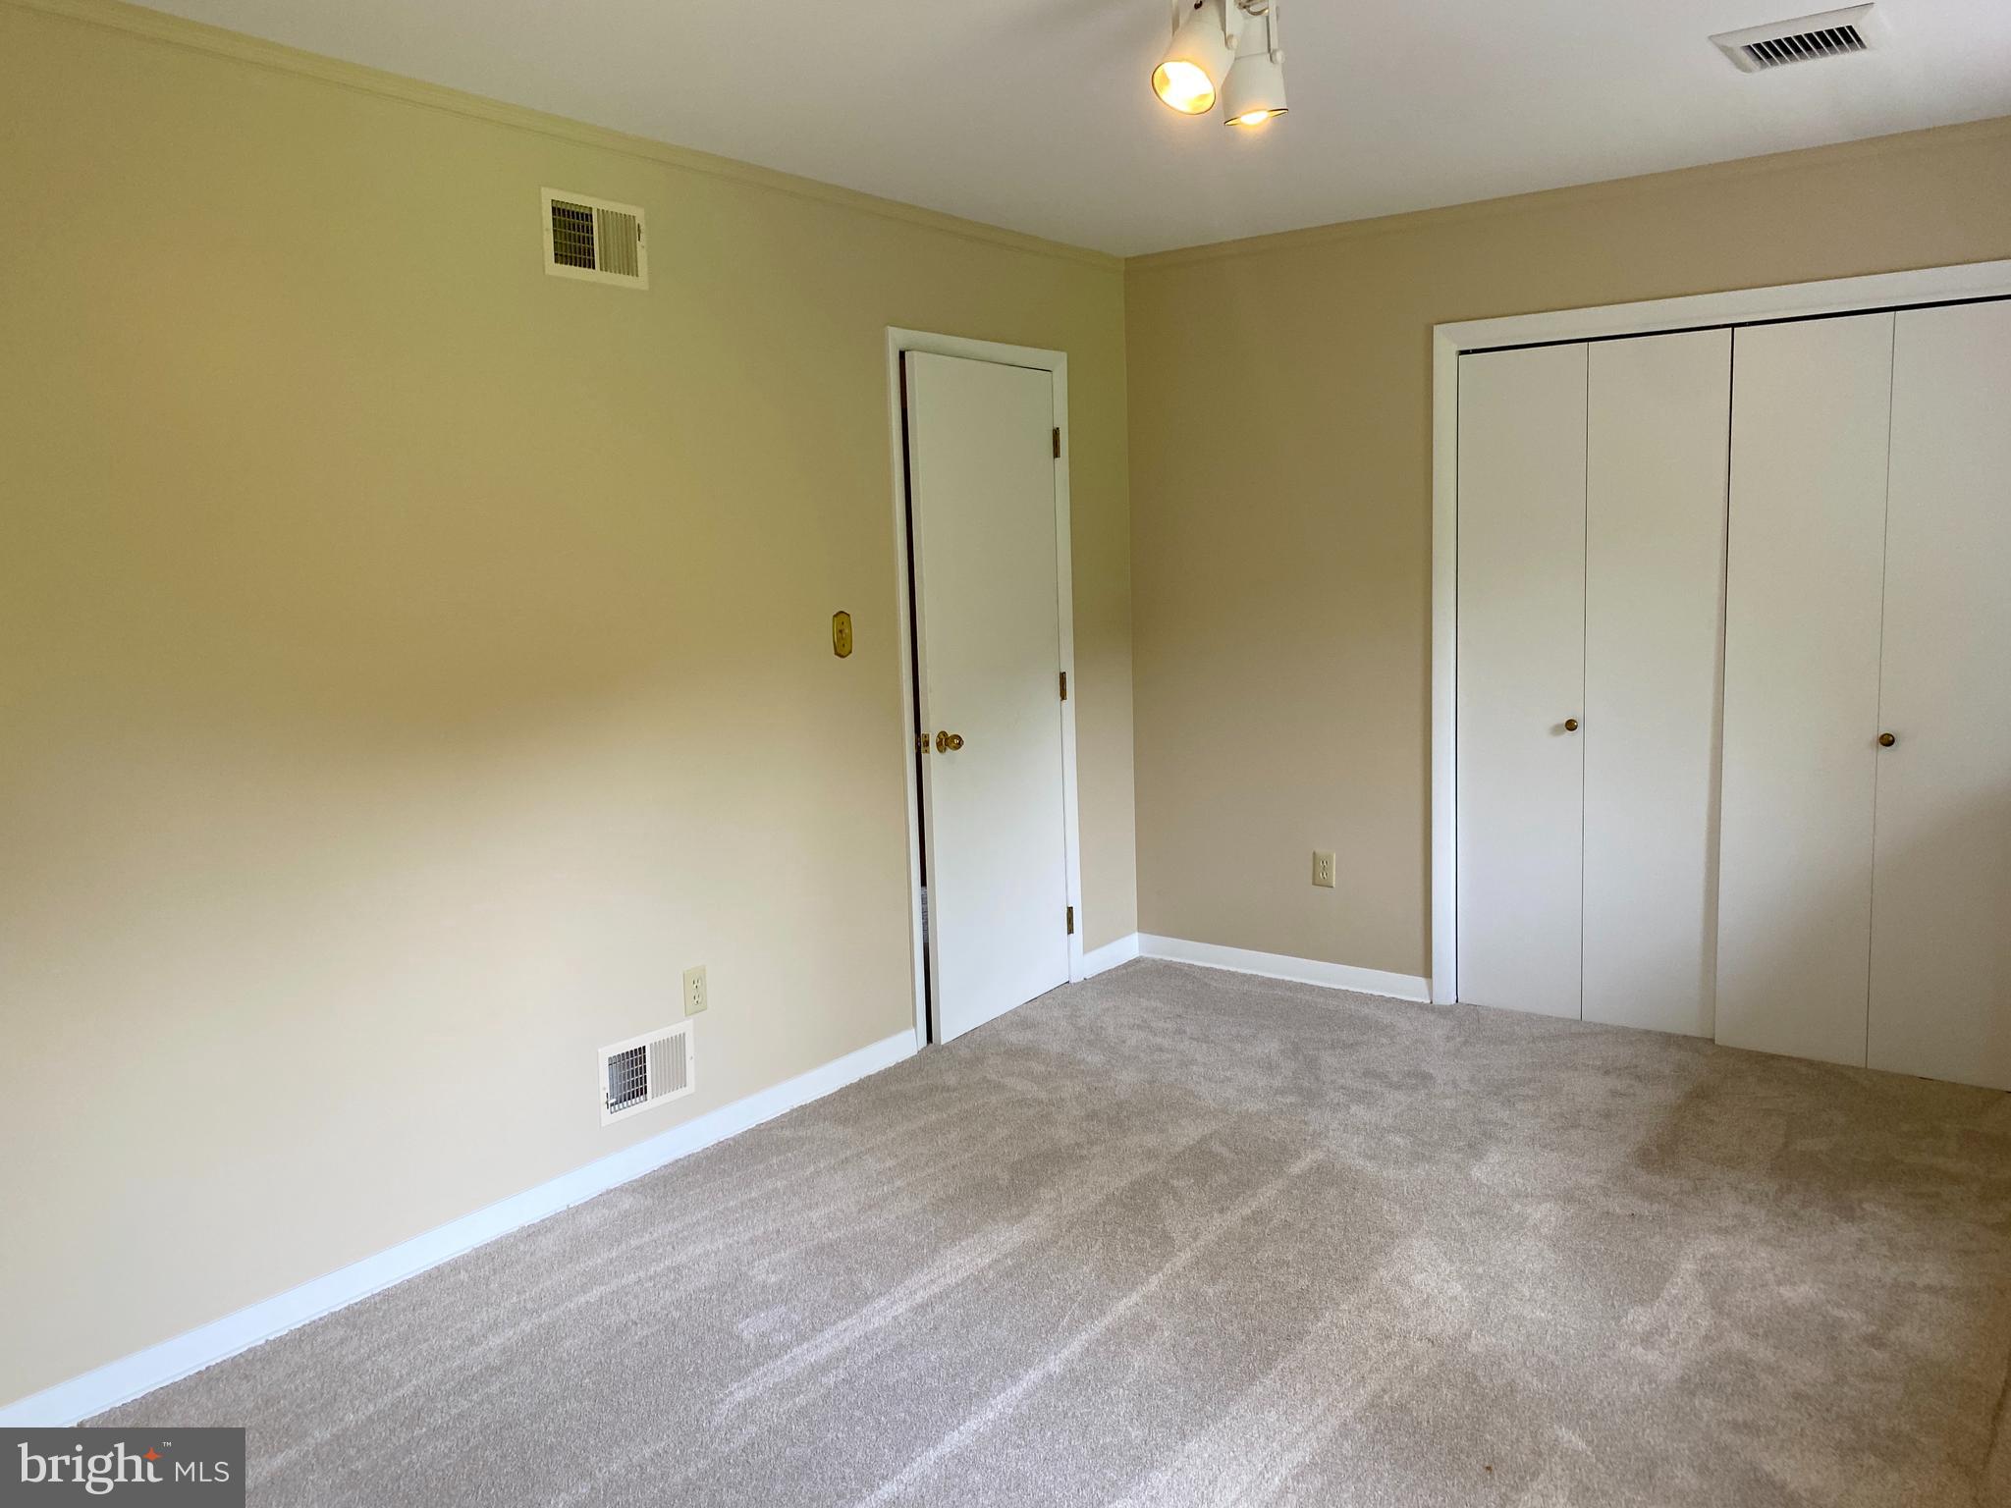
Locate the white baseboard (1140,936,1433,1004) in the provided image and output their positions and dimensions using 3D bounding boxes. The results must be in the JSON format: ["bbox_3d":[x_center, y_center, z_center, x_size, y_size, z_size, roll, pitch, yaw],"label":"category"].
[{"bbox_3d":[0.920,0.720,5.132,1.080,0.088,0.015,4,9,36],"label":"white baseboard"}]

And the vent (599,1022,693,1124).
[{"bbox_3d":[-0.859,0.765,3.635,0.018,0.184,0.286,4,9,36],"label":"vent"}]

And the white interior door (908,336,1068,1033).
[{"bbox_3d":[-0.033,-0.179,4.659,0.038,2.010,0.755,3,9,32],"label":"white interior door"}]

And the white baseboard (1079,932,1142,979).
[{"bbox_3d":[0.370,0.712,5.308,0.015,0.092,0.360,4,9,36],"label":"white baseboard"}]

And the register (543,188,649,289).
[{"bbox_3d":[-0.917,-1.151,3.388,0.018,0.184,0.287,4,9,36],"label":"register"}]

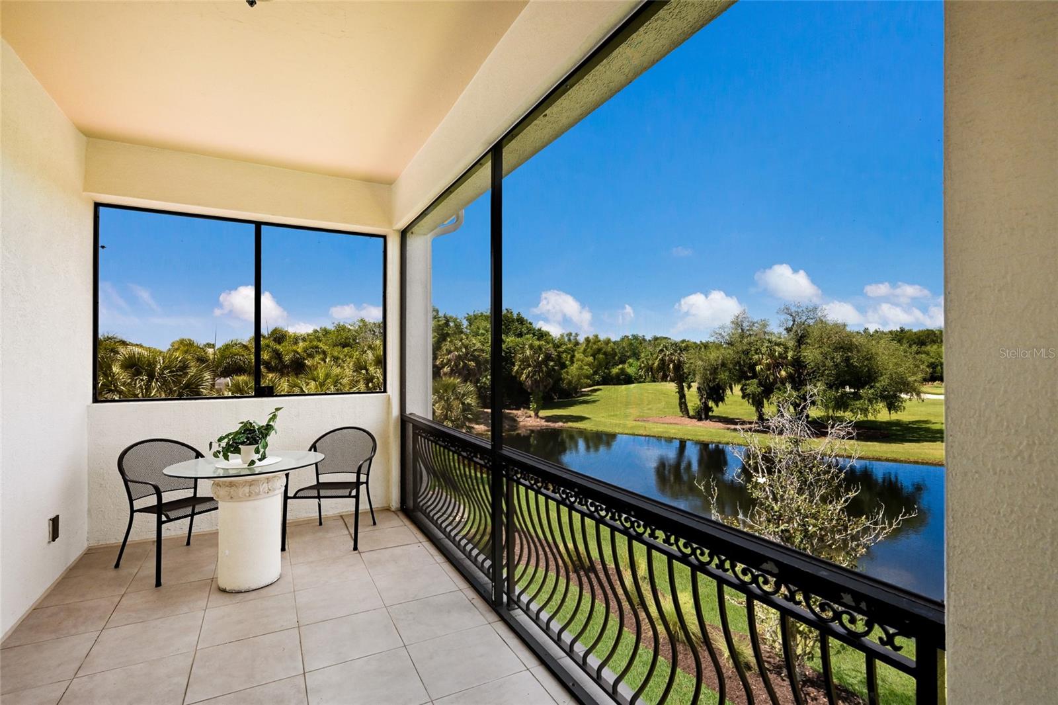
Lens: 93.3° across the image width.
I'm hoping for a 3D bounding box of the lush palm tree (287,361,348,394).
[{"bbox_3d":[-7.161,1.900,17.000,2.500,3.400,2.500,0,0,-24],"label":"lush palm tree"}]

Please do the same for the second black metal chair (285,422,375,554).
[{"bbox_3d":[-1.553,1.058,4.005,0.550,0.840,0.590,0,0,1],"label":"second black metal chair"}]

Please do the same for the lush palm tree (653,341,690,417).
[{"bbox_3d":[11.991,2.223,42.000,3.200,6.400,3.200,0,0,0],"label":"lush palm tree"}]

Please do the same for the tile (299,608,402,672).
[{"bbox_3d":[-0.941,1.500,2.629,0.466,0.012,0.447,0,0,-28],"label":"tile"}]

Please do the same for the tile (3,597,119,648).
[{"bbox_3d":[-2.570,1.499,2.775,0.410,0.012,0.447,0,0,-28],"label":"tile"}]

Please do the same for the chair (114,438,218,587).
[{"bbox_3d":[-2.492,1.066,3.540,0.610,0.855,0.575,0,0,29],"label":"chair"}]

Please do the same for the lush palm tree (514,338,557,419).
[{"bbox_3d":[0.556,2.154,42.000,3.800,6.500,3.800,0,0,0],"label":"lush palm tree"}]

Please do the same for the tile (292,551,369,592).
[{"bbox_3d":[-1.361,1.500,3.418,0.466,0.012,0.447,0,0,-28],"label":"tile"}]

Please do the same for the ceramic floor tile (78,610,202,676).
[{"bbox_3d":[-1.945,1.474,2.548,0.456,0.012,0.452,0,0,-28],"label":"ceramic floor tile"}]

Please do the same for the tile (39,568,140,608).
[{"bbox_3d":[-2.780,1.499,3.169,0.410,0.012,0.447,0,0,-28],"label":"tile"}]

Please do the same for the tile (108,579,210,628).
[{"bbox_3d":[-2.184,1.499,2.980,0.466,0.012,0.447,0,0,-28],"label":"tile"}]

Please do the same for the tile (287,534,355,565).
[{"bbox_3d":[-1.551,1.482,3.765,0.456,0.012,0.452,0,0,-28],"label":"tile"}]

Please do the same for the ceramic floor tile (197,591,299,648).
[{"bbox_3d":[-1.563,1.500,2.805,0.466,0.012,0.447,0,0,-28],"label":"ceramic floor tile"}]

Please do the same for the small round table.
[{"bbox_3d":[-1.807,1.089,3.245,0.900,0.767,0.900,0,0,-28],"label":"small round table"}]

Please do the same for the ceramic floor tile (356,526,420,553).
[{"bbox_3d":[-1.145,1.484,3.980,0.456,0.012,0.452,0,0,-28],"label":"ceramic floor tile"}]

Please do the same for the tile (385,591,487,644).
[{"bbox_3d":[-0.519,1.478,2.799,0.456,0.012,0.452,0,0,-28],"label":"tile"}]

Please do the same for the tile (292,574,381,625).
[{"bbox_3d":[-1.151,1.500,3.024,0.466,0.012,0.447,0,0,-28],"label":"tile"}]

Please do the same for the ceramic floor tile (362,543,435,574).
[{"bbox_3d":[-0.936,1.482,3.586,0.456,0.012,0.452,0,0,-28],"label":"ceramic floor tile"}]

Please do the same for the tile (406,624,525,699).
[{"bbox_3d":[-0.311,1.475,2.405,0.456,0.012,0.452,0,0,-28],"label":"tile"}]

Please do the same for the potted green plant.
[{"bbox_3d":[-1.783,0.522,3.156,0.420,0.360,0.370,0,0,-28],"label":"potted green plant"}]

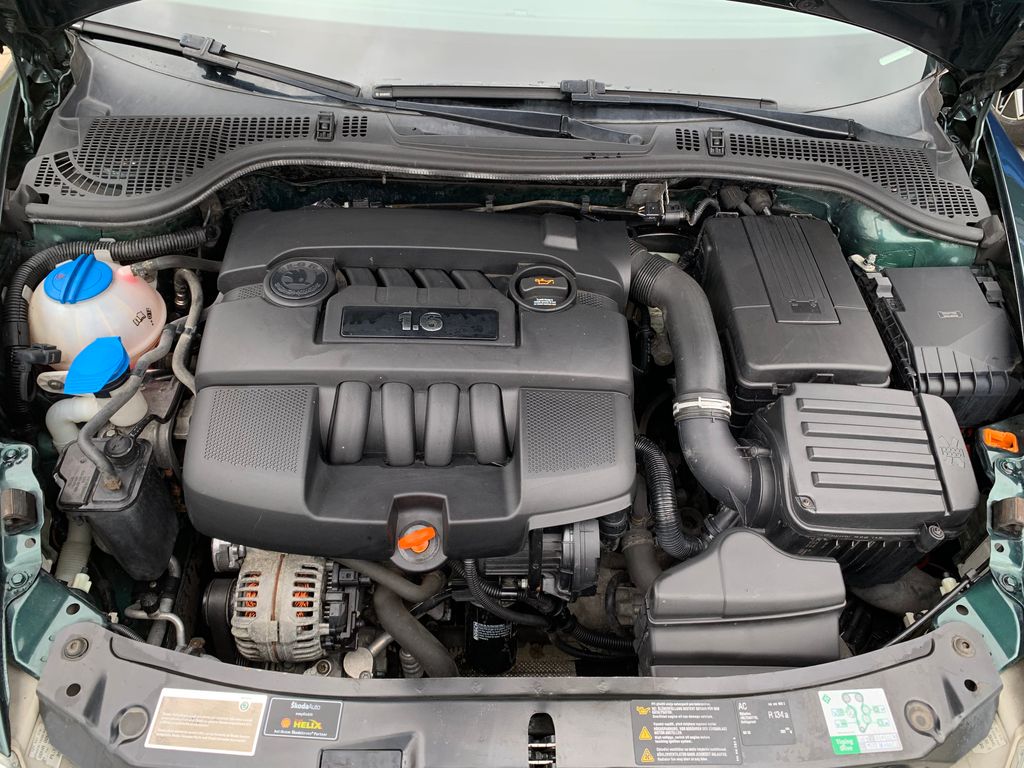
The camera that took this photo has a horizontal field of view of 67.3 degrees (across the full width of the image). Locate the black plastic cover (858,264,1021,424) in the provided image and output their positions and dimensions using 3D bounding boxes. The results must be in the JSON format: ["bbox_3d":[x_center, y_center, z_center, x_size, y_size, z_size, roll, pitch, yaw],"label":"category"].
[{"bbox_3d":[0.627,-0.052,1.140,0.185,0.110,0.215,0,55,-5],"label":"black plastic cover"}]

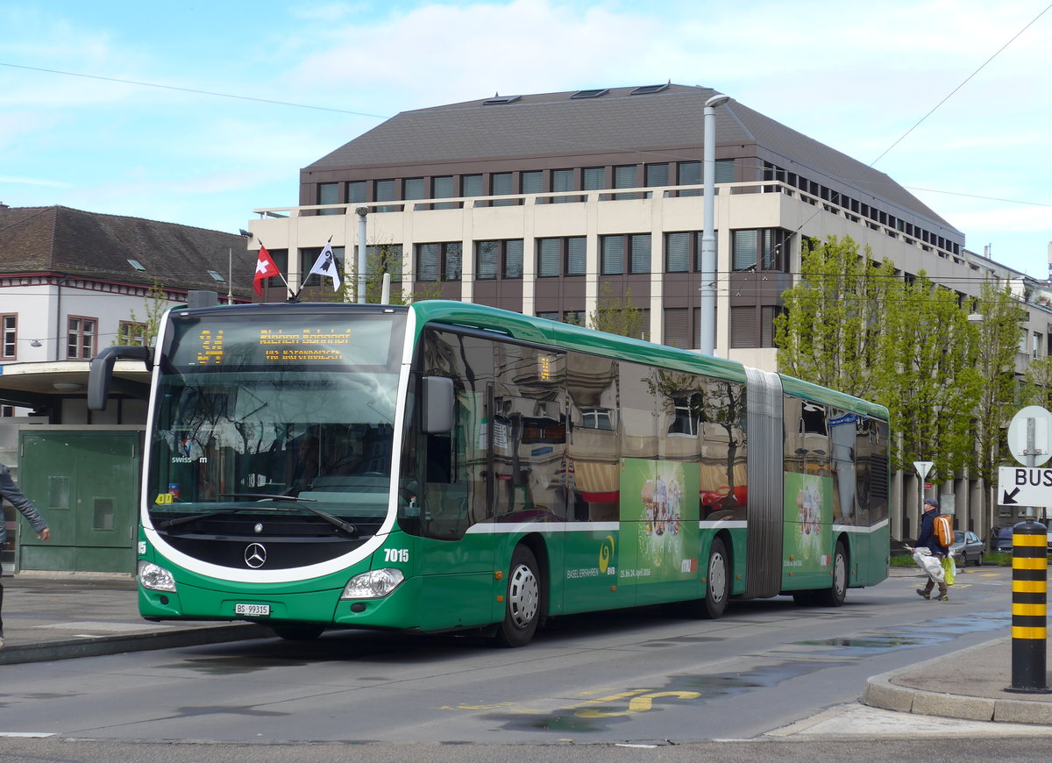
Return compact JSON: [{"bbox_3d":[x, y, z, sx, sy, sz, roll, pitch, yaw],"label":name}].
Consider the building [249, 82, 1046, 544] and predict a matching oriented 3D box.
[{"bbox_3d":[7.322,-2.593,120.113,27.000,22.200,39.200,-1,-4,26],"label":"building"}]

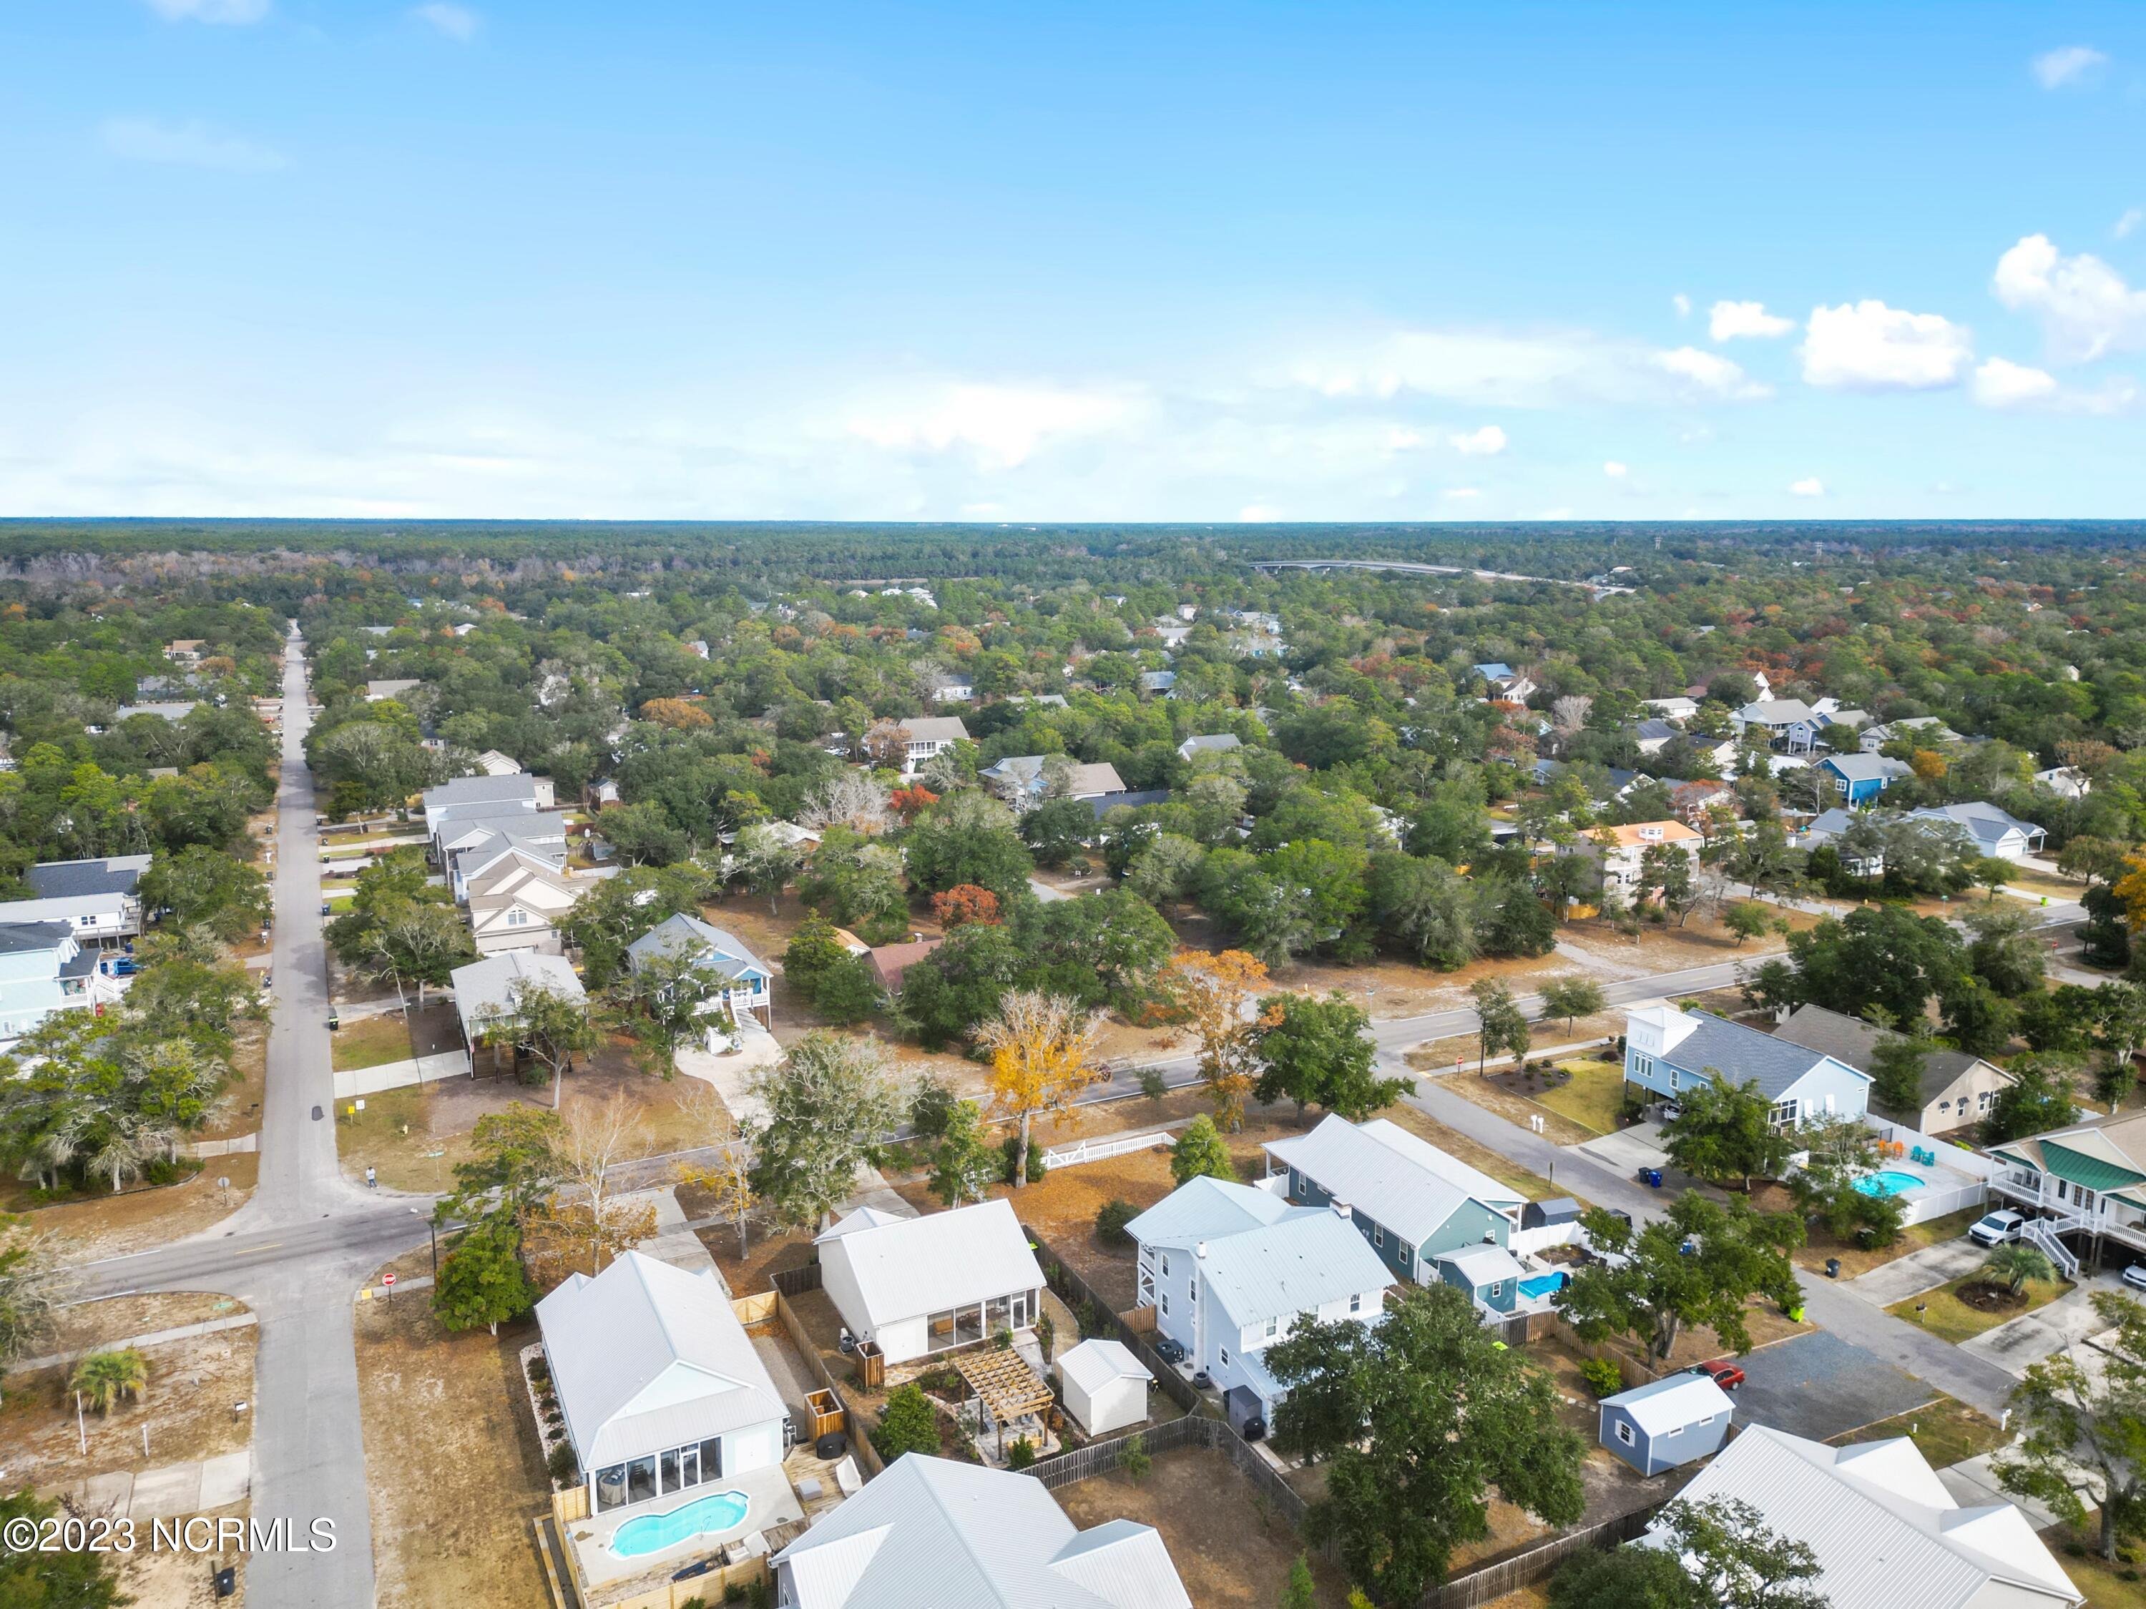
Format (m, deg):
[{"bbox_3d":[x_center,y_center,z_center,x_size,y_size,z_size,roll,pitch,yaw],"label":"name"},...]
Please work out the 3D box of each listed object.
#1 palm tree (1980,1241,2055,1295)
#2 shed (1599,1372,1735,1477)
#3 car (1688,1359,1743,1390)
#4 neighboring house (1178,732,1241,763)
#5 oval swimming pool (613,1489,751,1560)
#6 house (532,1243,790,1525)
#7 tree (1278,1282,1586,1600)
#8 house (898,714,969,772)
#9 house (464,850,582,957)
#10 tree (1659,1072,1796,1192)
[{"bbox_3d":[65.195,32.211,102.731,4.409,3.585,4.409,-6,12,-26],"label":"palm tree"},{"bbox_3d":[33.800,34.880,84.814,6.900,3.350,3.900,-5,12,-26],"label":"shed"},{"bbox_3d":[39.110,35.448,91.624,4.450,1.430,1.800,-6,12,-26],"label":"car"},{"bbox_3d":[29.236,-11.387,319.111,13.000,6.300,10.300,-6,12,-26],"label":"neighboring house"},{"bbox_3d":[-20.408,38.405,78.054,7.800,1.300,4.100,-5,12,-26],"label":"oval swimming pool"},{"bbox_3d":[-24.920,32.546,88.578,10.900,6.400,19.400,-5,12,-26],"label":"house"},{"bbox_3d":[18.221,32.263,75.499,15.500,12.000,16.000,0,11,0],"label":"tree"},{"bbox_3d":[-30.826,-12.834,313.374,15.600,10.100,13.000,-5,12,-26],"label":"house"},{"bbox_3d":[-68.389,12.493,185.184,13.600,9.000,21.500,-5,12,-26],"label":"house"},{"bbox_3d":[51.829,26.314,118.304,9.882,9.177,9.882,-6,12,-26],"label":"tree"}]

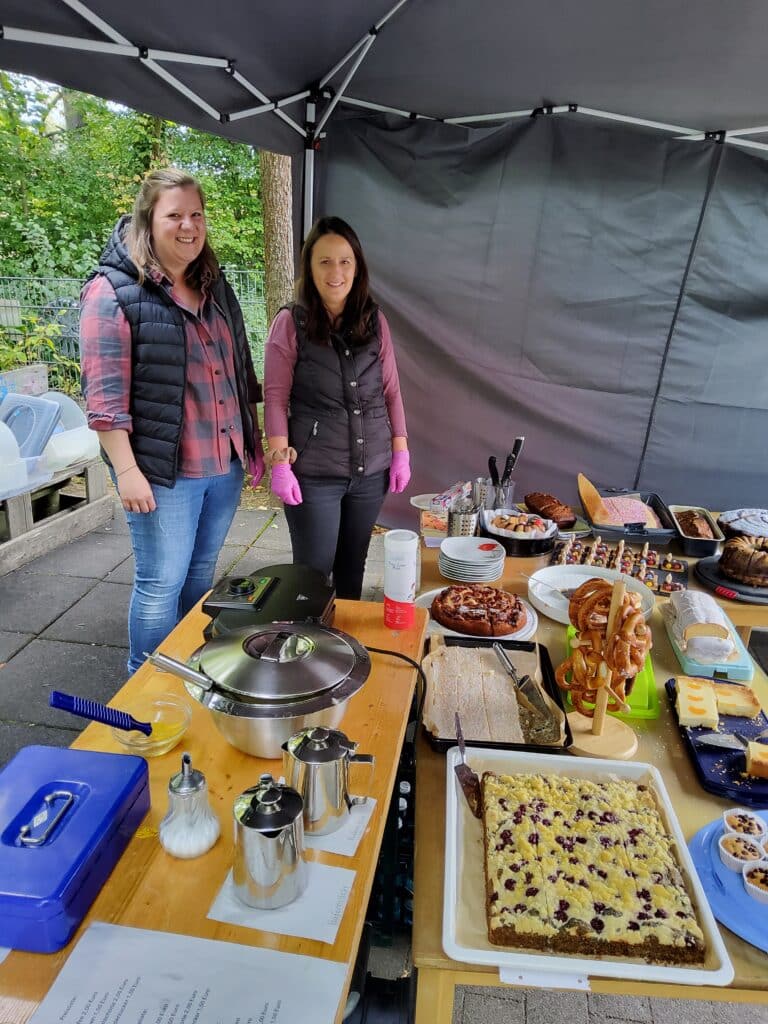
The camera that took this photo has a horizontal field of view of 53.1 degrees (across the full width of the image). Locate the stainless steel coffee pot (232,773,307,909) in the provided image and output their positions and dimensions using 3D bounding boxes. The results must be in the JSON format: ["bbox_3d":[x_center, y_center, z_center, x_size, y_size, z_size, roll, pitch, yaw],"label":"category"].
[{"bbox_3d":[-0.141,0.386,0.939,0.090,0.132,0.125,-2,21,-12],"label":"stainless steel coffee pot"}]

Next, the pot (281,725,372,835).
[{"bbox_3d":[-0.074,0.353,1.037,0.125,0.130,0.090,5,20,8],"label":"pot"}]

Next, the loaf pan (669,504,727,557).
[{"bbox_3d":[0.987,0.063,2.448,0.120,0.074,0.298,6,20,9],"label":"loaf pan"}]

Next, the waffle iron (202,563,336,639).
[{"bbox_3d":[-0.217,0.195,1.487,0.242,0.108,0.238,5,20,8],"label":"waffle iron"}]

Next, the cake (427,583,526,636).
[{"bbox_3d":[0.246,0.249,1.990,0.250,0.048,0.250,4,20,4],"label":"cake"}]

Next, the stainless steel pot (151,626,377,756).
[{"bbox_3d":[-0.184,0.268,1.218,0.328,0.158,0.296,5,20,8],"label":"stainless steel pot"}]

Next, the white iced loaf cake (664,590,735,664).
[{"bbox_3d":[0.785,0.272,1.917,0.119,0.072,0.292,5,20,7],"label":"white iced loaf cake"}]

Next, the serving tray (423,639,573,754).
[{"bbox_3d":[0.229,0.385,1.652,0.290,0.040,0.400,4,20,4],"label":"serving tray"}]

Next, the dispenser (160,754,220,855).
[{"bbox_3d":[-0.249,0.364,0.979,0.074,0.137,0.074,-2,21,-12],"label":"dispenser"}]

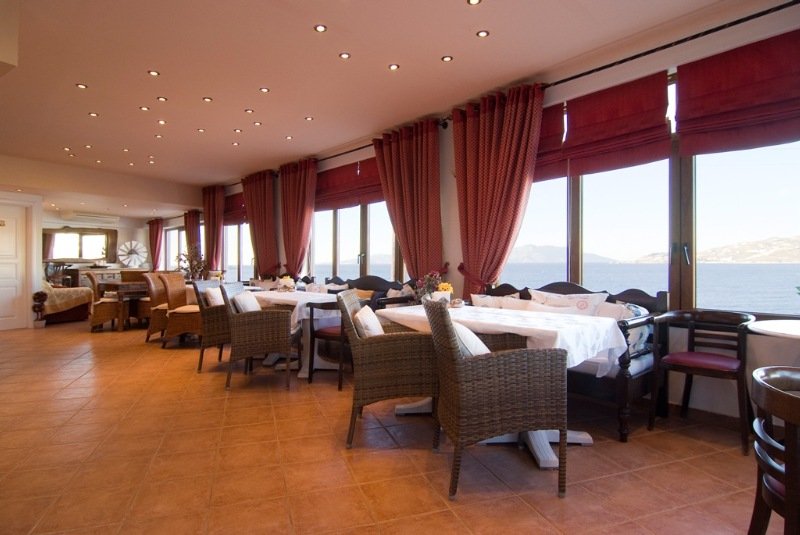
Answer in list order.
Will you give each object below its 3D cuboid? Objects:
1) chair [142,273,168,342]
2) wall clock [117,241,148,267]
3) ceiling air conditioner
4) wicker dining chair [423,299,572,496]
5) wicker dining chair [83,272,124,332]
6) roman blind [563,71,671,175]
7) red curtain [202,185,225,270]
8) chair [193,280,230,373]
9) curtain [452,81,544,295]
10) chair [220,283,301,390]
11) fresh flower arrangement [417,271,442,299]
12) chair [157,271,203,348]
[{"bbox_3d":[-3.208,0.543,5.665,0.570,0.940,0.470,0,0,-2],"label":"chair"},{"bbox_3d":[-6.541,-0.346,9.797,0.640,0.640,0.070,-1,1,-45],"label":"wall clock"},{"bbox_3d":[-7.014,-1.123,9.111,1.070,0.240,0.500,-1,1,-45],"label":"ceiling air conditioner"},{"bbox_3d":[0.435,0.586,2.045,0.580,0.890,0.570,0,0,-4],"label":"wicker dining chair"},{"bbox_3d":[-4.698,0.541,6.515,0.570,0.940,0.470,0,1,-20],"label":"wicker dining chair"},{"bbox_3d":[1.755,-1.163,3.289,0.080,0.680,0.780,-1,1,-45],"label":"roman blind"},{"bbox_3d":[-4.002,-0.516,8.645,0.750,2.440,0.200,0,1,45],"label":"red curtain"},{"bbox_3d":[-1.733,0.590,4.216,0.620,0.895,0.560,0,1,0],"label":"chair"},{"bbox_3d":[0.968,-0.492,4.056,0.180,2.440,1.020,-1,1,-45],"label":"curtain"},{"bbox_3d":[-1.223,0.593,3.676,0.620,0.895,0.560,0,1,-1],"label":"chair"},{"bbox_3d":[0.236,0.164,3.152,0.210,0.270,0.200,0,1,0],"label":"fresh flower arrangement"},{"bbox_3d":[-2.718,0.545,5.245,0.570,0.940,0.470,0,0,0],"label":"chair"}]

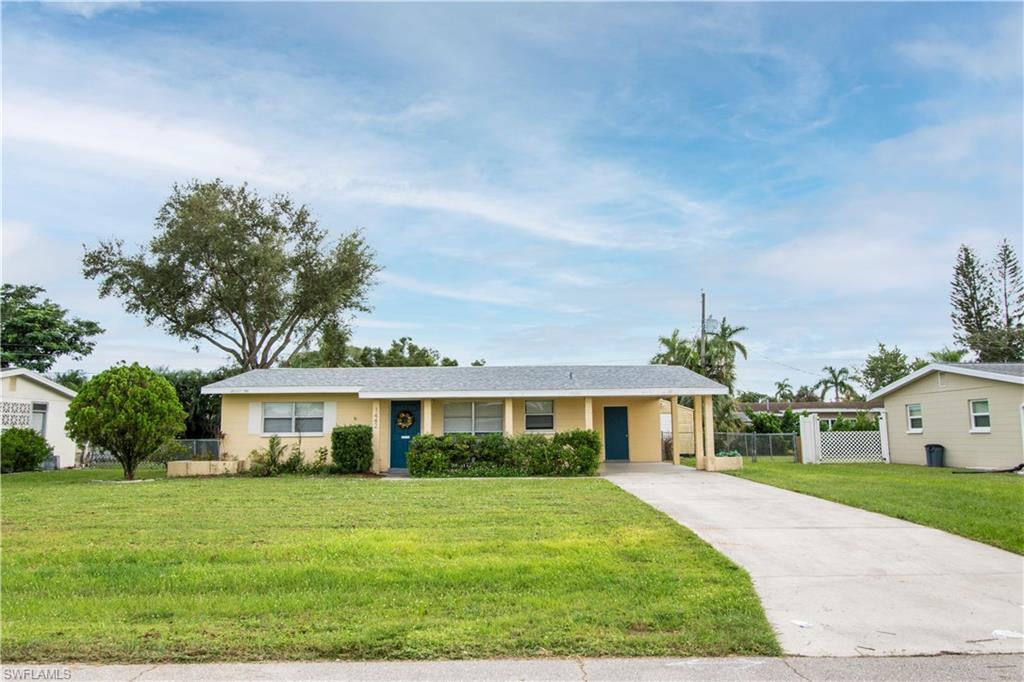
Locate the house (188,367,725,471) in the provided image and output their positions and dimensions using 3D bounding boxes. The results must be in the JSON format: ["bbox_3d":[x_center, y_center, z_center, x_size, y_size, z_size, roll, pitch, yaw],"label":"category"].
[{"bbox_3d":[-1.507,2.617,23.842,15.317,3.511,9.244,-1,-7,0],"label":"house"}]

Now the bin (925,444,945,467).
[{"bbox_3d":[13.753,3.730,22.198,0.570,0.710,0.560,-1,-7,0],"label":"bin"}]

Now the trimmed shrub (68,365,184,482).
[{"bbox_3d":[-10.901,2.282,19.272,3.000,3.270,3.000,-1,-7,0],"label":"trimmed shrub"}]

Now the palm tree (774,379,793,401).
[{"bbox_3d":[36.725,8.453,91.759,2.400,6.800,2.400,-1,-7,0],"label":"palm tree"}]

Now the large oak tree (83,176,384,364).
[{"bbox_3d":[-14.360,-1.171,35.287,14.300,13.960,13.800,-1,-7,0],"label":"large oak tree"}]

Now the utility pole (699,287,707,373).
[{"bbox_3d":[11.229,1.569,39.816,0.320,9.041,0.320,-1,-7,0],"label":"utility pole"}]

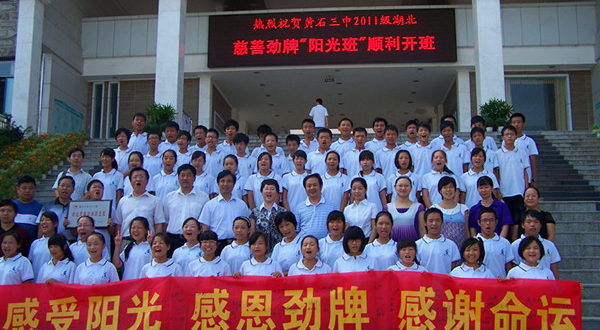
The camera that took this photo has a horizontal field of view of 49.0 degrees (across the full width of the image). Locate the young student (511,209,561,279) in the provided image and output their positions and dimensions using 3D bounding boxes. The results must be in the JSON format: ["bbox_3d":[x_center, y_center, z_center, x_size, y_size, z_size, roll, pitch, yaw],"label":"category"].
[{"bbox_3d":[2.276,1.250,6.319,0.490,1.665,0.320,-2,-7,12],"label":"young student"}]

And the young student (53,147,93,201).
[{"bbox_3d":[-2.842,0.611,8.180,0.500,1.668,0.300,0,-6,-5],"label":"young student"}]

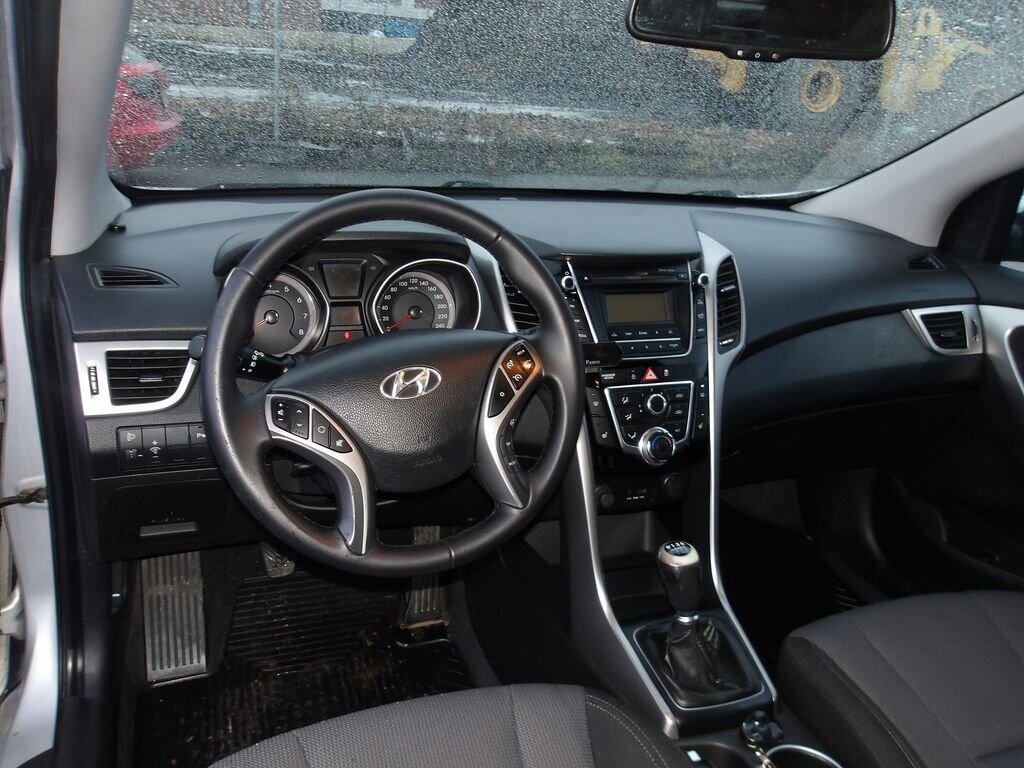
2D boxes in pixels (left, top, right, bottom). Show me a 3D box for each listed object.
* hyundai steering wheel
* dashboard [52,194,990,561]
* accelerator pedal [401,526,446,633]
[{"bbox_3d":[-0.107,0.000,0.789,0.373,0.373,0.100,-11,2,-19],"label":"hyundai steering wheel"},{"bbox_3d":[0.088,-0.096,1.320,1.420,0.420,0.600,-4,23,-19],"label":"dashboard"},{"bbox_3d":[-0.148,0.329,1.371,0.060,0.175,0.045,1,-7,-19],"label":"accelerator pedal"}]

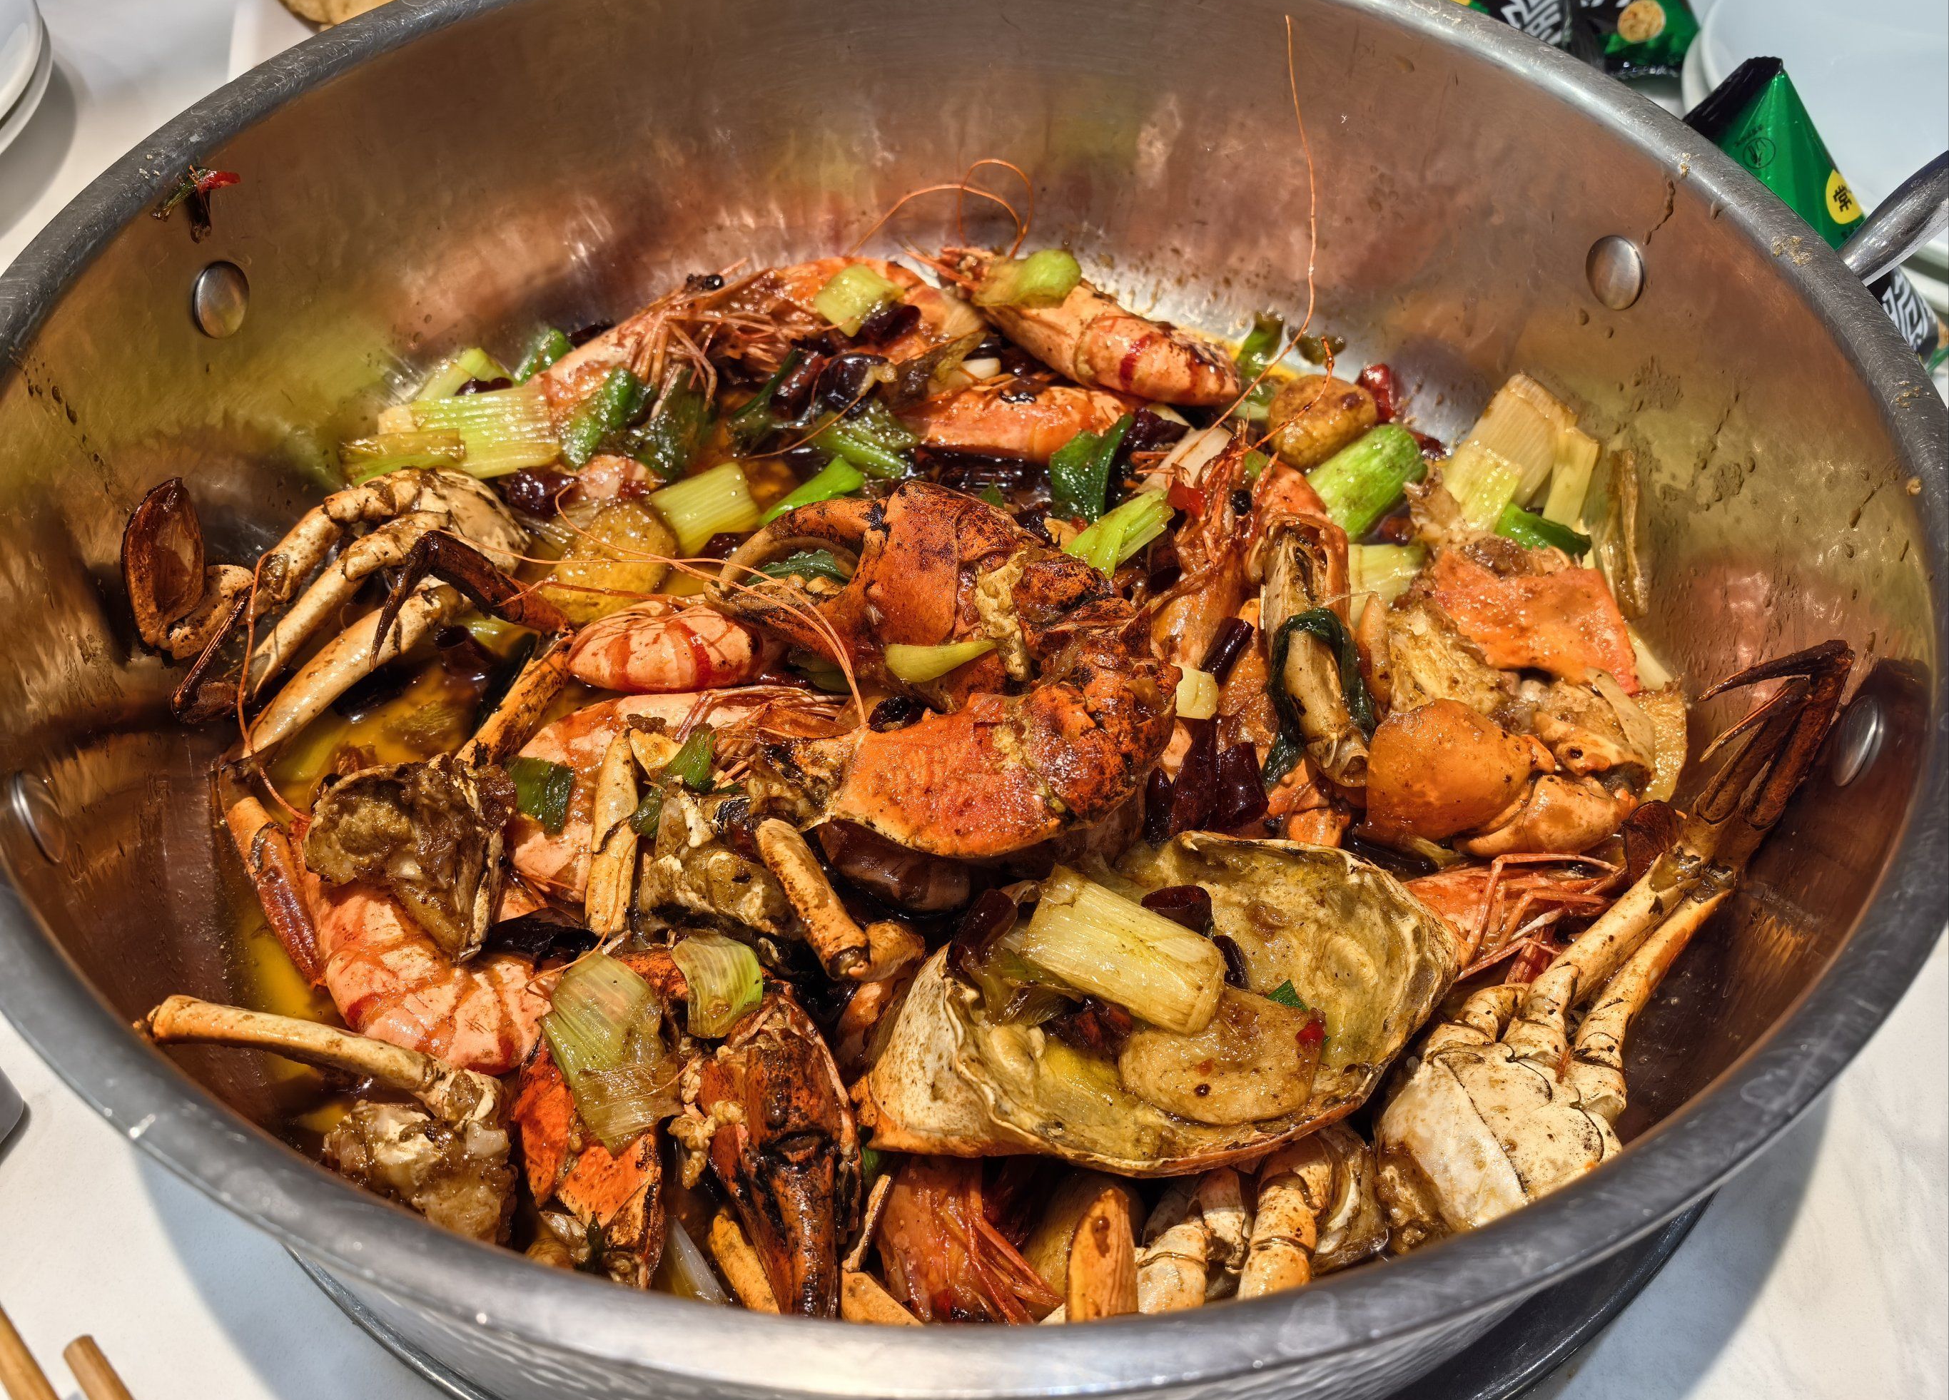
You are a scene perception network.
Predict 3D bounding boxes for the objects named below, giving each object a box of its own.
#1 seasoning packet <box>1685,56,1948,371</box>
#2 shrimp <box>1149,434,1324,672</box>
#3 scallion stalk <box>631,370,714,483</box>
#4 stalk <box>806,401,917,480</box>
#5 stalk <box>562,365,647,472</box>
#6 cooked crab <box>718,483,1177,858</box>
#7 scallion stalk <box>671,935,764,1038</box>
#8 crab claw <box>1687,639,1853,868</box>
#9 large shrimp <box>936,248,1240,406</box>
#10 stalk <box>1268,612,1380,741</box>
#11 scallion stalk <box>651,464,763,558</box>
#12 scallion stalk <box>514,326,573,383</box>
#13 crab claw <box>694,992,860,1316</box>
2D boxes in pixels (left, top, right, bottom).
[{"bbox_3d":[0.227,-0.136,0.424,0.066,0.066,0.075,-37,60,-27],"label":"seasoning packet"},{"bbox_3d":[0.064,-0.037,0.371,0.031,0.028,0.058,14,52,9],"label":"shrimp"},{"bbox_3d":[-0.074,-0.067,0.372,0.018,0.010,0.031,4,64,-6],"label":"scallion stalk"},{"bbox_3d":[-0.031,-0.071,0.415,0.026,0.012,0.016,28,56,19],"label":"stalk"},{"bbox_3d":[-0.100,-0.076,0.413,0.014,0.013,0.028,21,60,14],"label":"stalk"},{"bbox_3d":[-0.006,-0.007,0.327,0.090,0.043,0.068,1,52,-1],"label":"cooked crab"},{"bbox_3d":[-0.047,0.052,0.278,0.016,0.009,0.018,-5,75,-6],"label":"scallion stalk"},{"bbox_3d":[0.158,0.011,0.304,0.024,0.016,0.048,25,86,17],"label":"crab claw"},{"bbox_3d":[0.033,-0.107,0.435,0.086,0.024,0.024,22,54,5],"label":"large shrimp"},{"bbox_3d":[0.067,-0.005,0.291,0.020,0.013,0.025,1,92,7],"label":"stalk"},{"bbox_3d":[-0.064,-0.045,0.357,0.023,0.011,0.015,-26,66,-21],"label":"scallion stalk"},{"bbox_3d":[-0.105,-0.083,0.367,0.009,0.008,0.020,18,52,13],"label":"scallion stalk"},{"bbox_3d":[-0.028,0.066,0.219,0.022,0.019,0.050,-6,77,-2],"label":"crab claw"}]

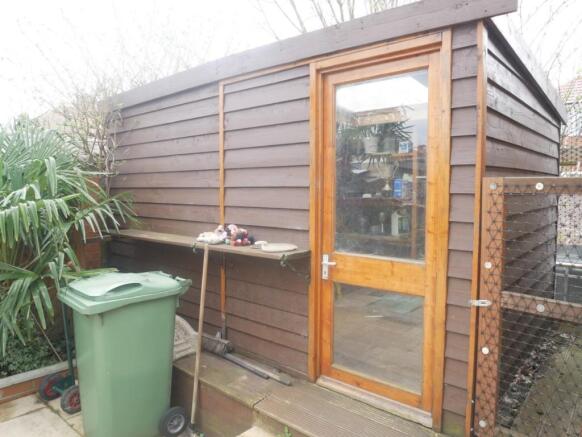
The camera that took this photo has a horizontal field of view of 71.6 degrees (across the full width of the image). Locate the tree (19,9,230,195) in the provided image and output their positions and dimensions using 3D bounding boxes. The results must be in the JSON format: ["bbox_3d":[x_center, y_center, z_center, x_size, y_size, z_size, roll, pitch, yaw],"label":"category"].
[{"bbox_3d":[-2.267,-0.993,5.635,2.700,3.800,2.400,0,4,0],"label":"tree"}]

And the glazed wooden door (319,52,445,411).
[{"bbox_3d":[0.503,0.081,2.437,0.770,1.985,0.055,3,5,39],"label":"glazed wooden door"}]

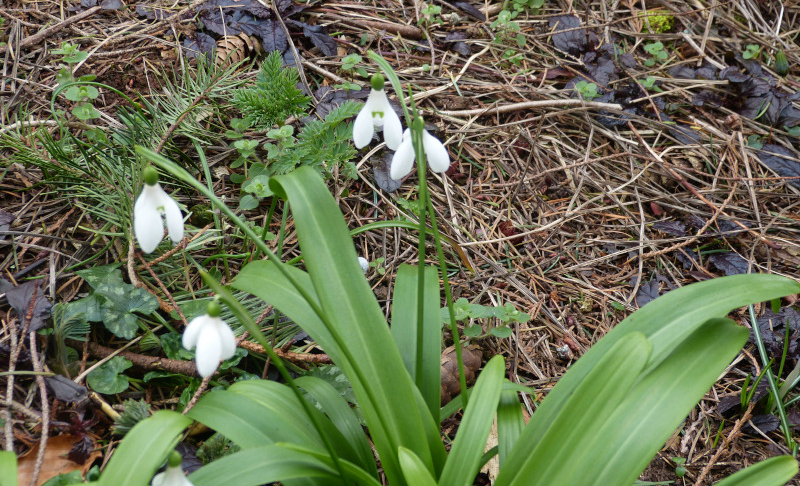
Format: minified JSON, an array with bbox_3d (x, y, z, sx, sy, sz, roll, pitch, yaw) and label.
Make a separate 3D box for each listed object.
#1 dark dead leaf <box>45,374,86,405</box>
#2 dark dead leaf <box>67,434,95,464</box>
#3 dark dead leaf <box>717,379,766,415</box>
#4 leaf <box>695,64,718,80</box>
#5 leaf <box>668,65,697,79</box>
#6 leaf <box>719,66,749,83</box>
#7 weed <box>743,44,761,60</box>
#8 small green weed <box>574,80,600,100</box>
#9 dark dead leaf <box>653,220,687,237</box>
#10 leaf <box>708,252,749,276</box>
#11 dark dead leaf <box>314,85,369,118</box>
[{"bbox_3d":[-0.179,0.079,0.769,0.026,0.010,0.017,18,38,24],"label":"dark dead leaf"},{"bbox_3d":[-0.137,0.088,0.615,0.012,0.006,0.012,0,42,0],"label":"dark dead leaf"},{"bbox_3d":[0.182,0.082,0.762,0.028,0.012,0.024,0,34,0],"label":"dark dead leaf"},{"bbox_3d":[0.204,-0.114,0.953,0.016,0.007,0.012,0,40,0],"label":"leaf"},{"bbox_3d":[0.183,-0.111,0.929,0.018,0.006,0.011,0,38,0],"label":"leaf"},{"bbox_3d":[0.192,-0.097,0.827,0.017,0.005,0.012,0,42,0],"label":"leaf"},{"bbox_3d":[0.205,-0.112,0.835,0.011,0.006,0.008,0,42,0],"label":"weed"},{"bbox_3d":[0.105,-0.086,0.806,0.014,0.007,0.010,0,42,0],"label":"small green weed"},{"bbox_3d":[0.150,-0.008,0.798,0.020,0.005,0.012,0,38,0],"label":"dark dead leaf"},{"bbox_3d":[0.162,0.010,0.708,0.020,0.005,0.014,0,42,0],"label":"leaf"},{"bbox_3d":[-0.038,-0.091,0.925,0.035,0.012,0.027,0,40,0],"label":"dark dead leaf"}]

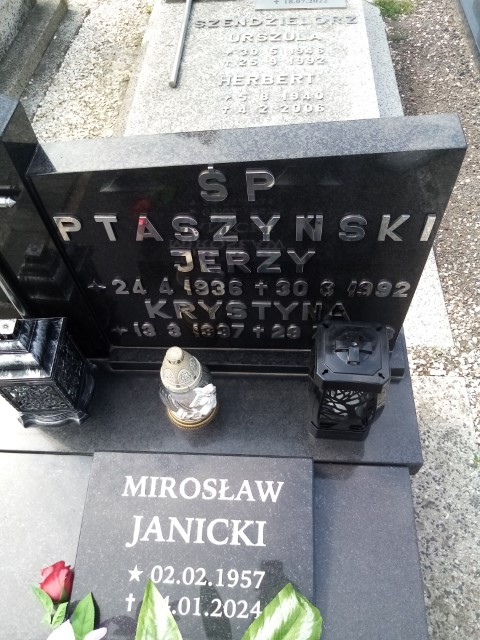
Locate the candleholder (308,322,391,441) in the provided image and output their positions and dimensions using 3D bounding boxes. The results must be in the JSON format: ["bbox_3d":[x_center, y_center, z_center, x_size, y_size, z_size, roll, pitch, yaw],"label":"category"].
[{"bbox_3d":[0.187,0.110,0.852,0.114,0.252,0.114,3,56,6],"label":"candleholder"}]

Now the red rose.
[{"bbox_3d":[-0.301,0.431,0.792,0.056,0.056,0.063,1,76,4],"label":"red rose"}]

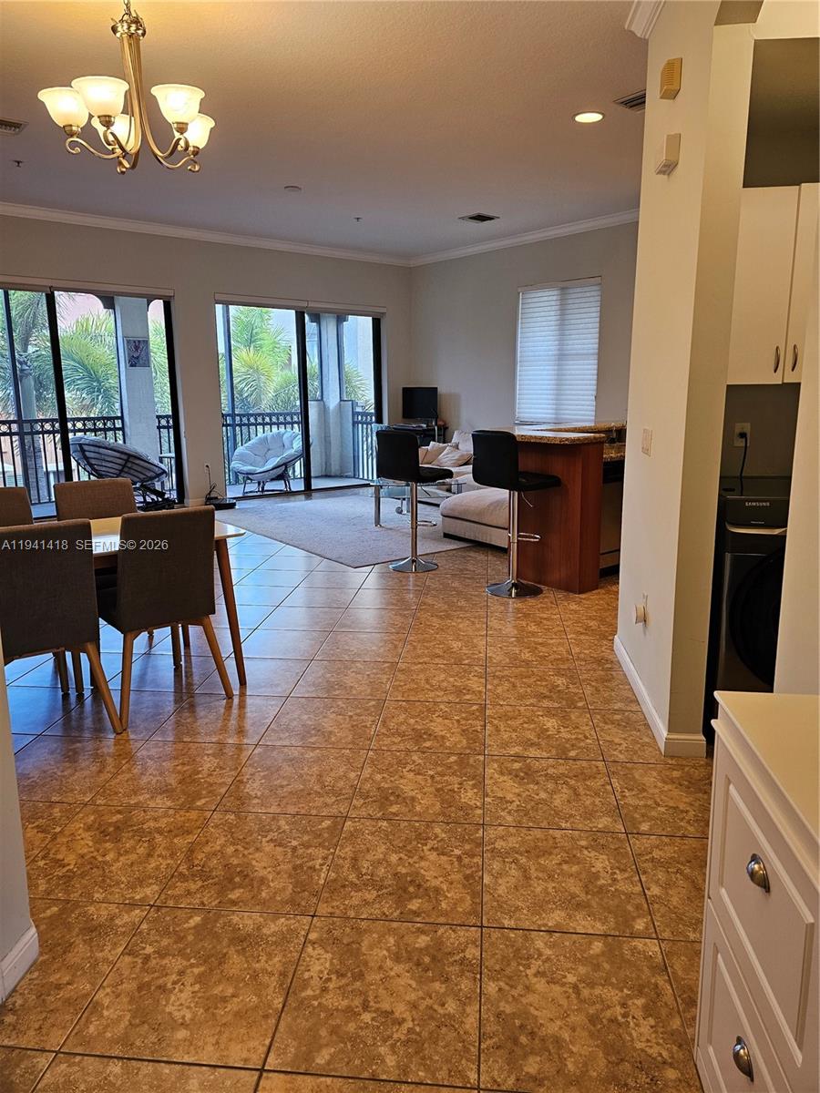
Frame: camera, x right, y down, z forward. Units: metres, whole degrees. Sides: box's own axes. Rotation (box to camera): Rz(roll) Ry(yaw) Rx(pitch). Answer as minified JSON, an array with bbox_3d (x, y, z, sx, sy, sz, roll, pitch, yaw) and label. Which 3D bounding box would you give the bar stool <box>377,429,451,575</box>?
[{"bbox_3d":[0.034,-0.365,5.688,0.420,1.060,0.440,10,17,41],"label":"bar stool"}]

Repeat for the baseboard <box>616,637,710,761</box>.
[{"bbox_3d":[1.120,0.637,3.342,0.157,0.096,1.178,1,13,6],"label":"baseboard"}]

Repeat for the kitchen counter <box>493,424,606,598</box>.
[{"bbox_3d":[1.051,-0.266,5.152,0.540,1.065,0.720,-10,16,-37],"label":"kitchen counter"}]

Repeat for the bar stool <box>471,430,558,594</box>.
[{"bbox_3d":[0.719,-0.223,4.918,0.430,1.085,0.420,-10,16,-37],"label":"bar stool"}]

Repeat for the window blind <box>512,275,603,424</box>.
[{"bbox_3d":[1.740,-2.320,8.787,0.060,1.670,1.280,-10,16,-37],"label":"window blind"}]

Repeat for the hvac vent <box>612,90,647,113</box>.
[{"bbox_3d":[1.407,-2.655,4.316,0.270,0.030,0.310,-10,16,-37],"label":"hvac vent"}]

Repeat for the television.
[{"bbox_3d":[0.138,-1.968,9.992,0.520,0.460,0.120,1,13,8],"label":"television"}]

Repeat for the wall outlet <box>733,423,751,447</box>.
[{"bbox_3d":[1.616,-0.542,3.530,0.070,0.115,0.010,1,13,6],"label":"wall outlet"}]

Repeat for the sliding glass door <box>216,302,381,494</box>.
[{"bbox_3d":[-1.426,-2.002,10.009,2.530,2.420,0.100,-10,16,-37],"label":"sliding glass door"}]

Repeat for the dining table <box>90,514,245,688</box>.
[{"bbox_3d":[-1.531,0.327,3.314,1.400,0.750,0.780,-10,16,-37],"label":"dining table"}]

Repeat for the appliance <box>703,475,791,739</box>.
[{"bbox_3d":[1.557,0.223,3.120,0.686,0.980,0.780,1,13,6],"label":"appliance"}]

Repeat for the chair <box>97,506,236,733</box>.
[{"bbox_3d":[-1.196,0.268,3.322,0.490,0.880,0.560,-12,17,-41],"label":"chair"}]

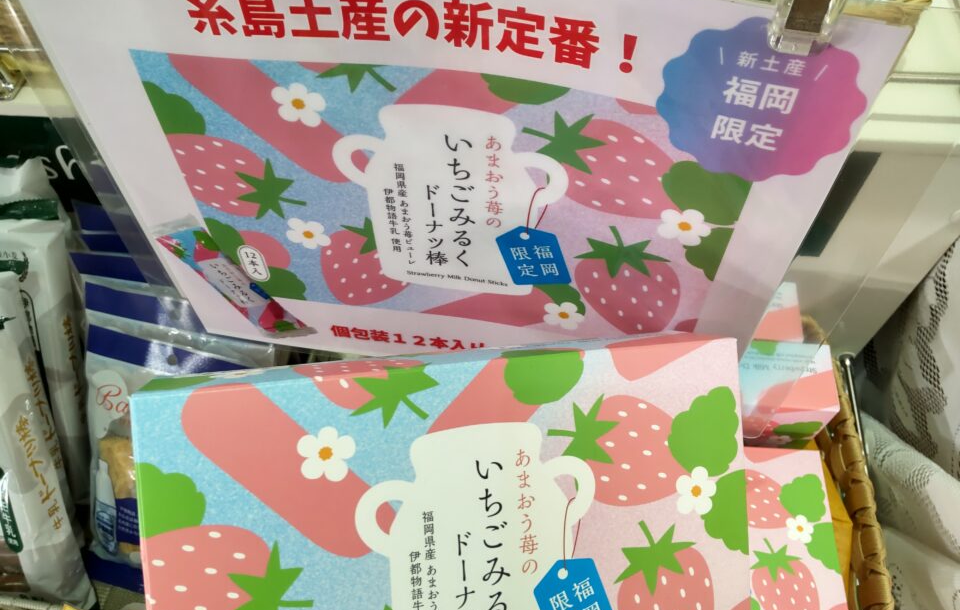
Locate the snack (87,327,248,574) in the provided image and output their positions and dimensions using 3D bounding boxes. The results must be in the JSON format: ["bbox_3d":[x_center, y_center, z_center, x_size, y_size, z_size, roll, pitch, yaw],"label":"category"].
[{"bbox_3d":[-0.211,0.120,0.456,0.127,0.205,0.036,15,23,3],"label":"snack"}]

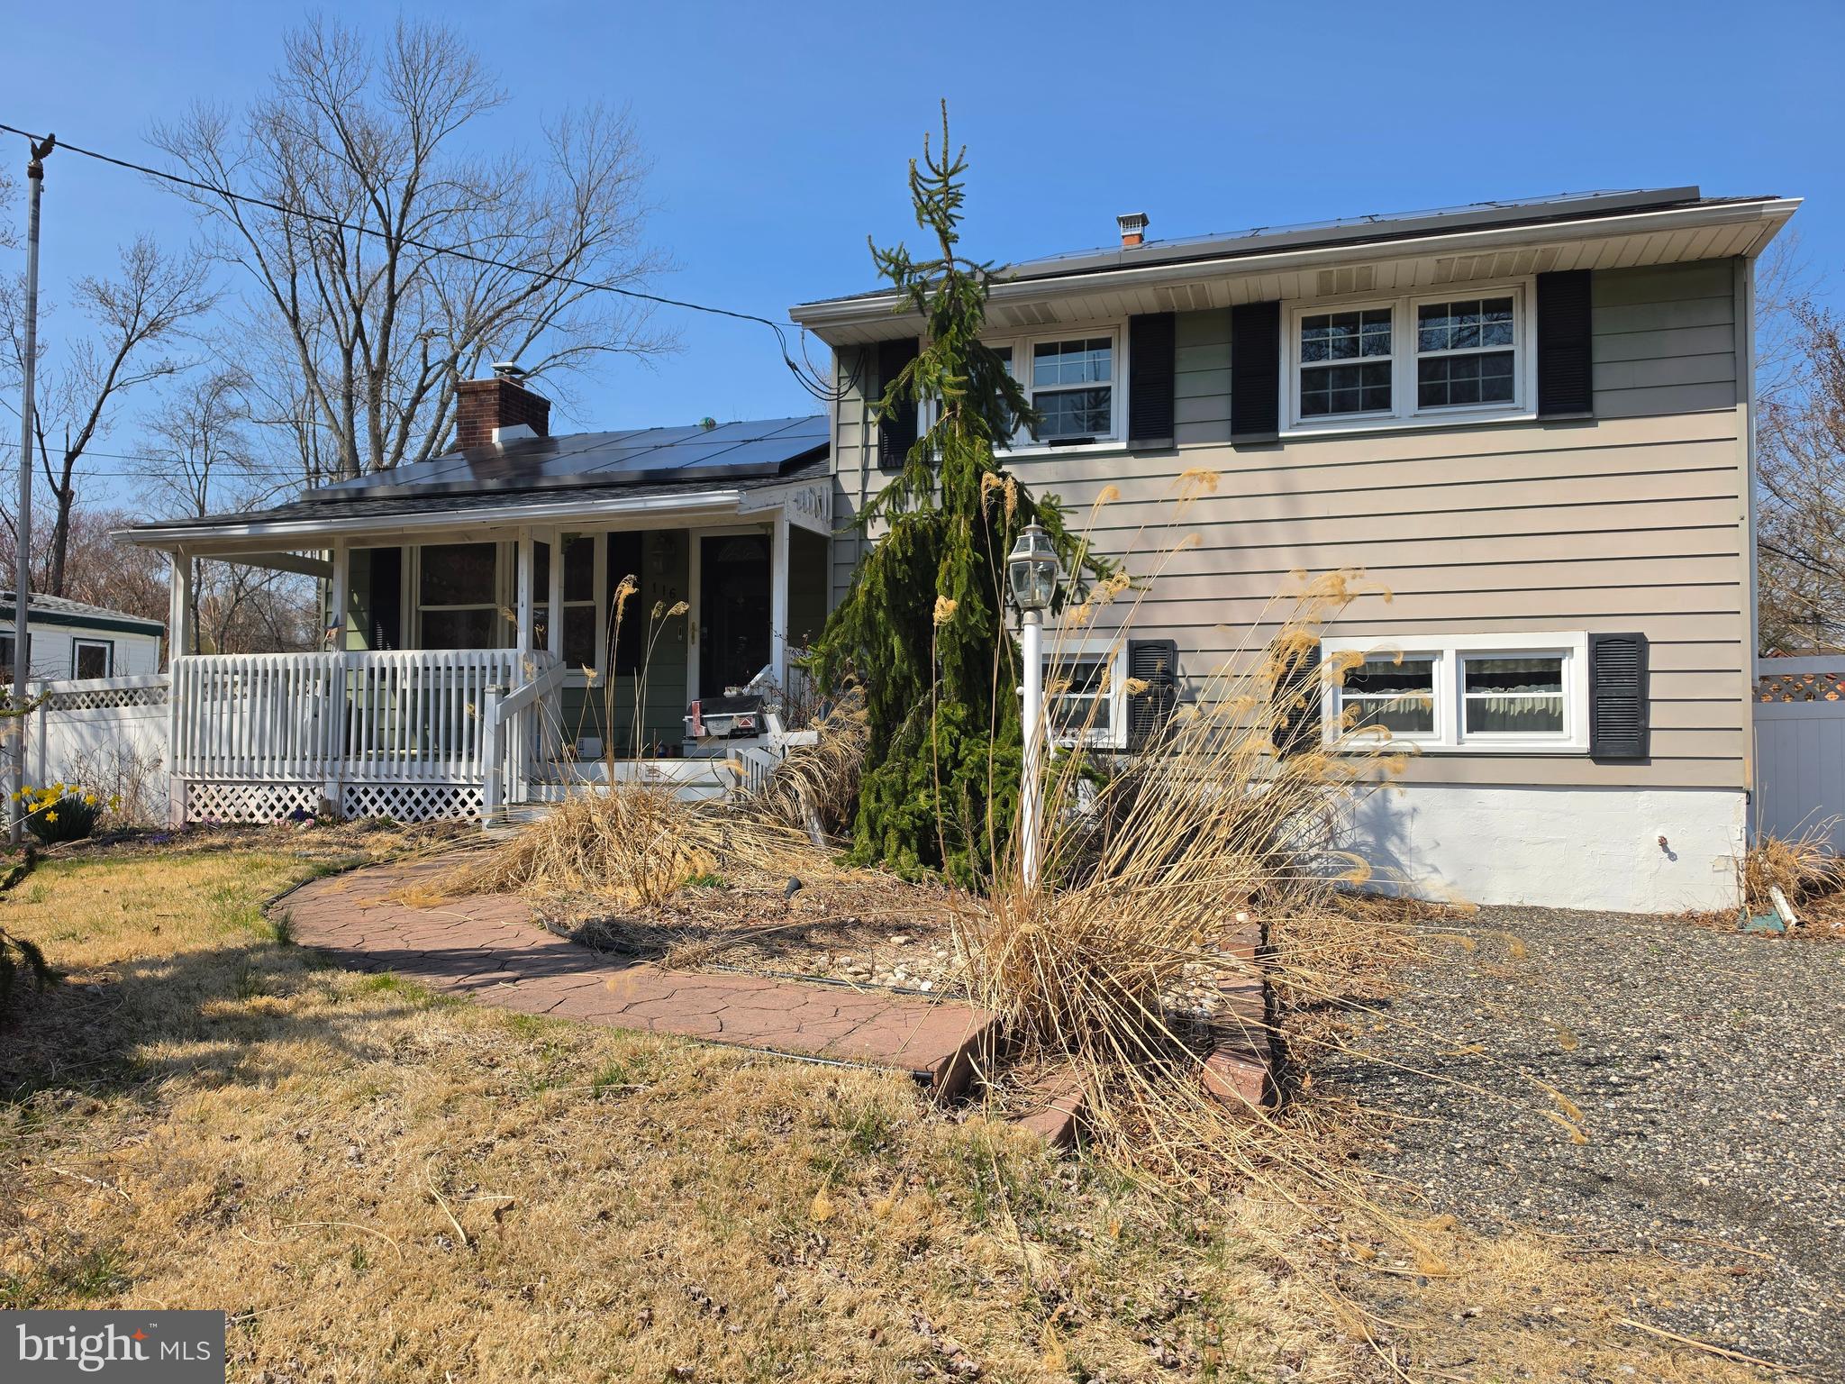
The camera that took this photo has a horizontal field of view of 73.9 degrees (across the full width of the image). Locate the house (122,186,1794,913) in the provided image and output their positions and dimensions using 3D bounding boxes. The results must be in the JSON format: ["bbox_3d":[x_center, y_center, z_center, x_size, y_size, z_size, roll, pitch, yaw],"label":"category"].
[{"bbox_3d":[0.484,-1.412,13.561,13.500,6.150,9.200,0,-2,17],"label":"house"}]

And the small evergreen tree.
[{"bbox_3d":[0.218,-1.269,7.900,1.900,5.000,1.900,0,-2,17],"label":"small evergreen tree"}]

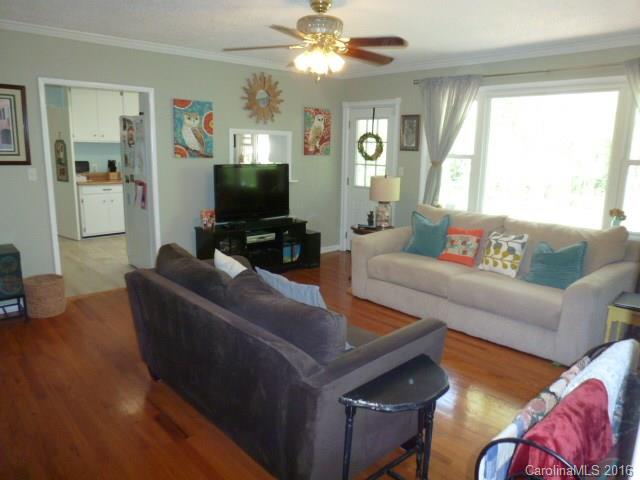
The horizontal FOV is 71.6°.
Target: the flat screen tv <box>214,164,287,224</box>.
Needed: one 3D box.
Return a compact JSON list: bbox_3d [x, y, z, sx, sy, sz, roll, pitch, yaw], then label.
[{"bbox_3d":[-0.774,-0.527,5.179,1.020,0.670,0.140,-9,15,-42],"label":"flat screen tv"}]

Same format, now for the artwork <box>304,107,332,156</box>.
[{"bbox_3d":[-0.014,-1.458,6.009,0.480,0.620,0.040,-9,15,-42],"label":"artwork"}]

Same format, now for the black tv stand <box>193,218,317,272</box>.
[{"bbox_3d":[-0.739,0.111,5.325,1.420,0.585,0.450,-9,15,-42],"label":"black tv stand"}]

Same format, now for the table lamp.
[{"bbox_3d":[0.763,-0.433,5.132,0.350,0.600,0.350,1,11,0],"label":"table lamp"}]

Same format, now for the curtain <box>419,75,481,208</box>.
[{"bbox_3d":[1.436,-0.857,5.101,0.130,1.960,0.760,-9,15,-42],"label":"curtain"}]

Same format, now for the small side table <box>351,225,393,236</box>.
[{"bbox_3d":[0.670,0.162,5.175,0.550,0.600,0.500,-9,15,-42],"label":"small side table"}]

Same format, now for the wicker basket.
[{"bbox_3d":[-2.425,0.486,3.911,0.360,0.310,0.360,-9,15,-42],"label":"wicker basket"}]

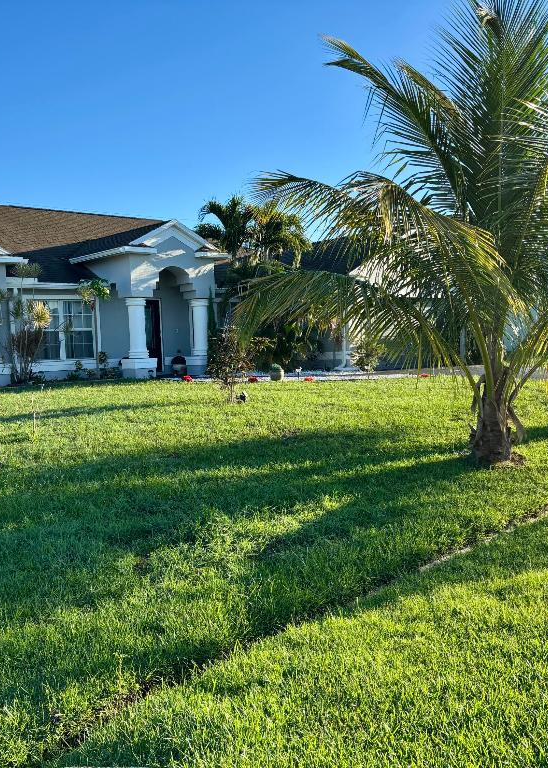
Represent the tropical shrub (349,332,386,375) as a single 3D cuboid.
[{"bbox_3d":[2.298,-0.754,18.700,0.850,1.080,0.850,-2,3,7],"label":"tropical shrub"}]

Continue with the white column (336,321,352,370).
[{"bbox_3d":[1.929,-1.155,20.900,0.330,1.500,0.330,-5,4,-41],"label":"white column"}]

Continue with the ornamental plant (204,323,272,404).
[{"bbox_3d":[-0.622,-0.349,13.100,1.080,1.330,1.050,-2,3,-3],"label":"ornamental plant"}]

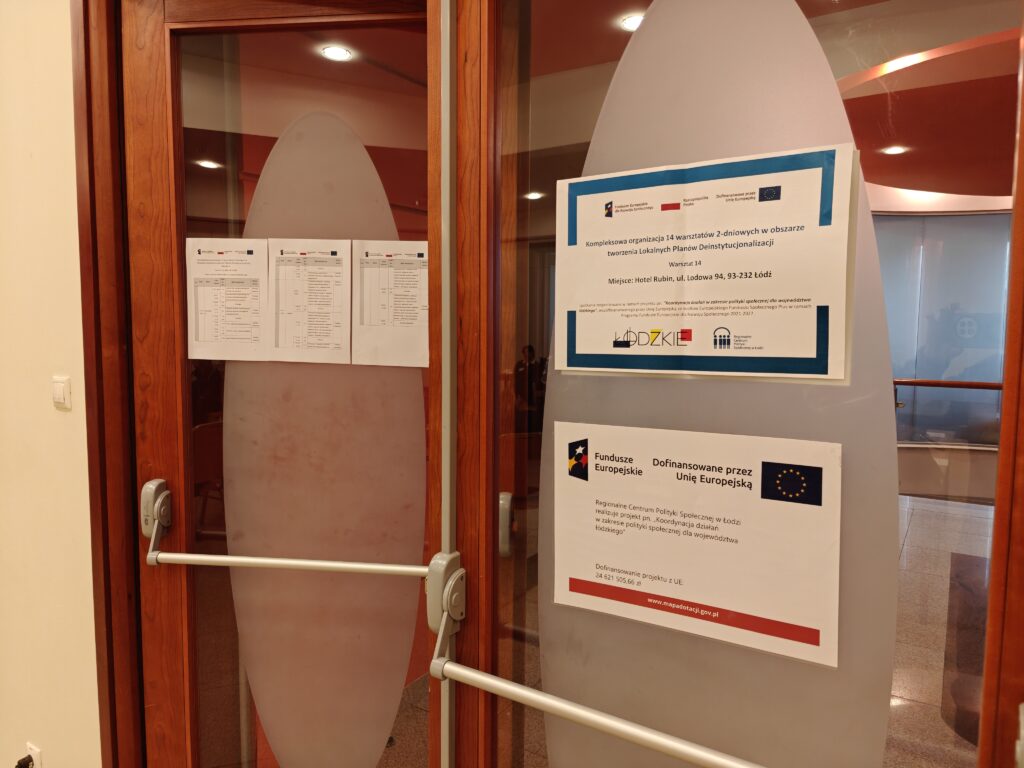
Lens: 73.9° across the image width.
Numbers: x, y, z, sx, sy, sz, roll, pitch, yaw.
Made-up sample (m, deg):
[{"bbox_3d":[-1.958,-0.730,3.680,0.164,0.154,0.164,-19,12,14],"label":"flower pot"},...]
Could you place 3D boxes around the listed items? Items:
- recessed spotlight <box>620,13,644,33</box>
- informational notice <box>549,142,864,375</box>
[{"bbox_3d":[0.659,-1.895,3.572,0.175,0.040,0.175,0,4,0],"label":"recessed spotlight"},{"bbox_3d":[0.248,-0.162,0.974,0.420,0.297,0.008,3,5,32],"label":"informational notice"}]

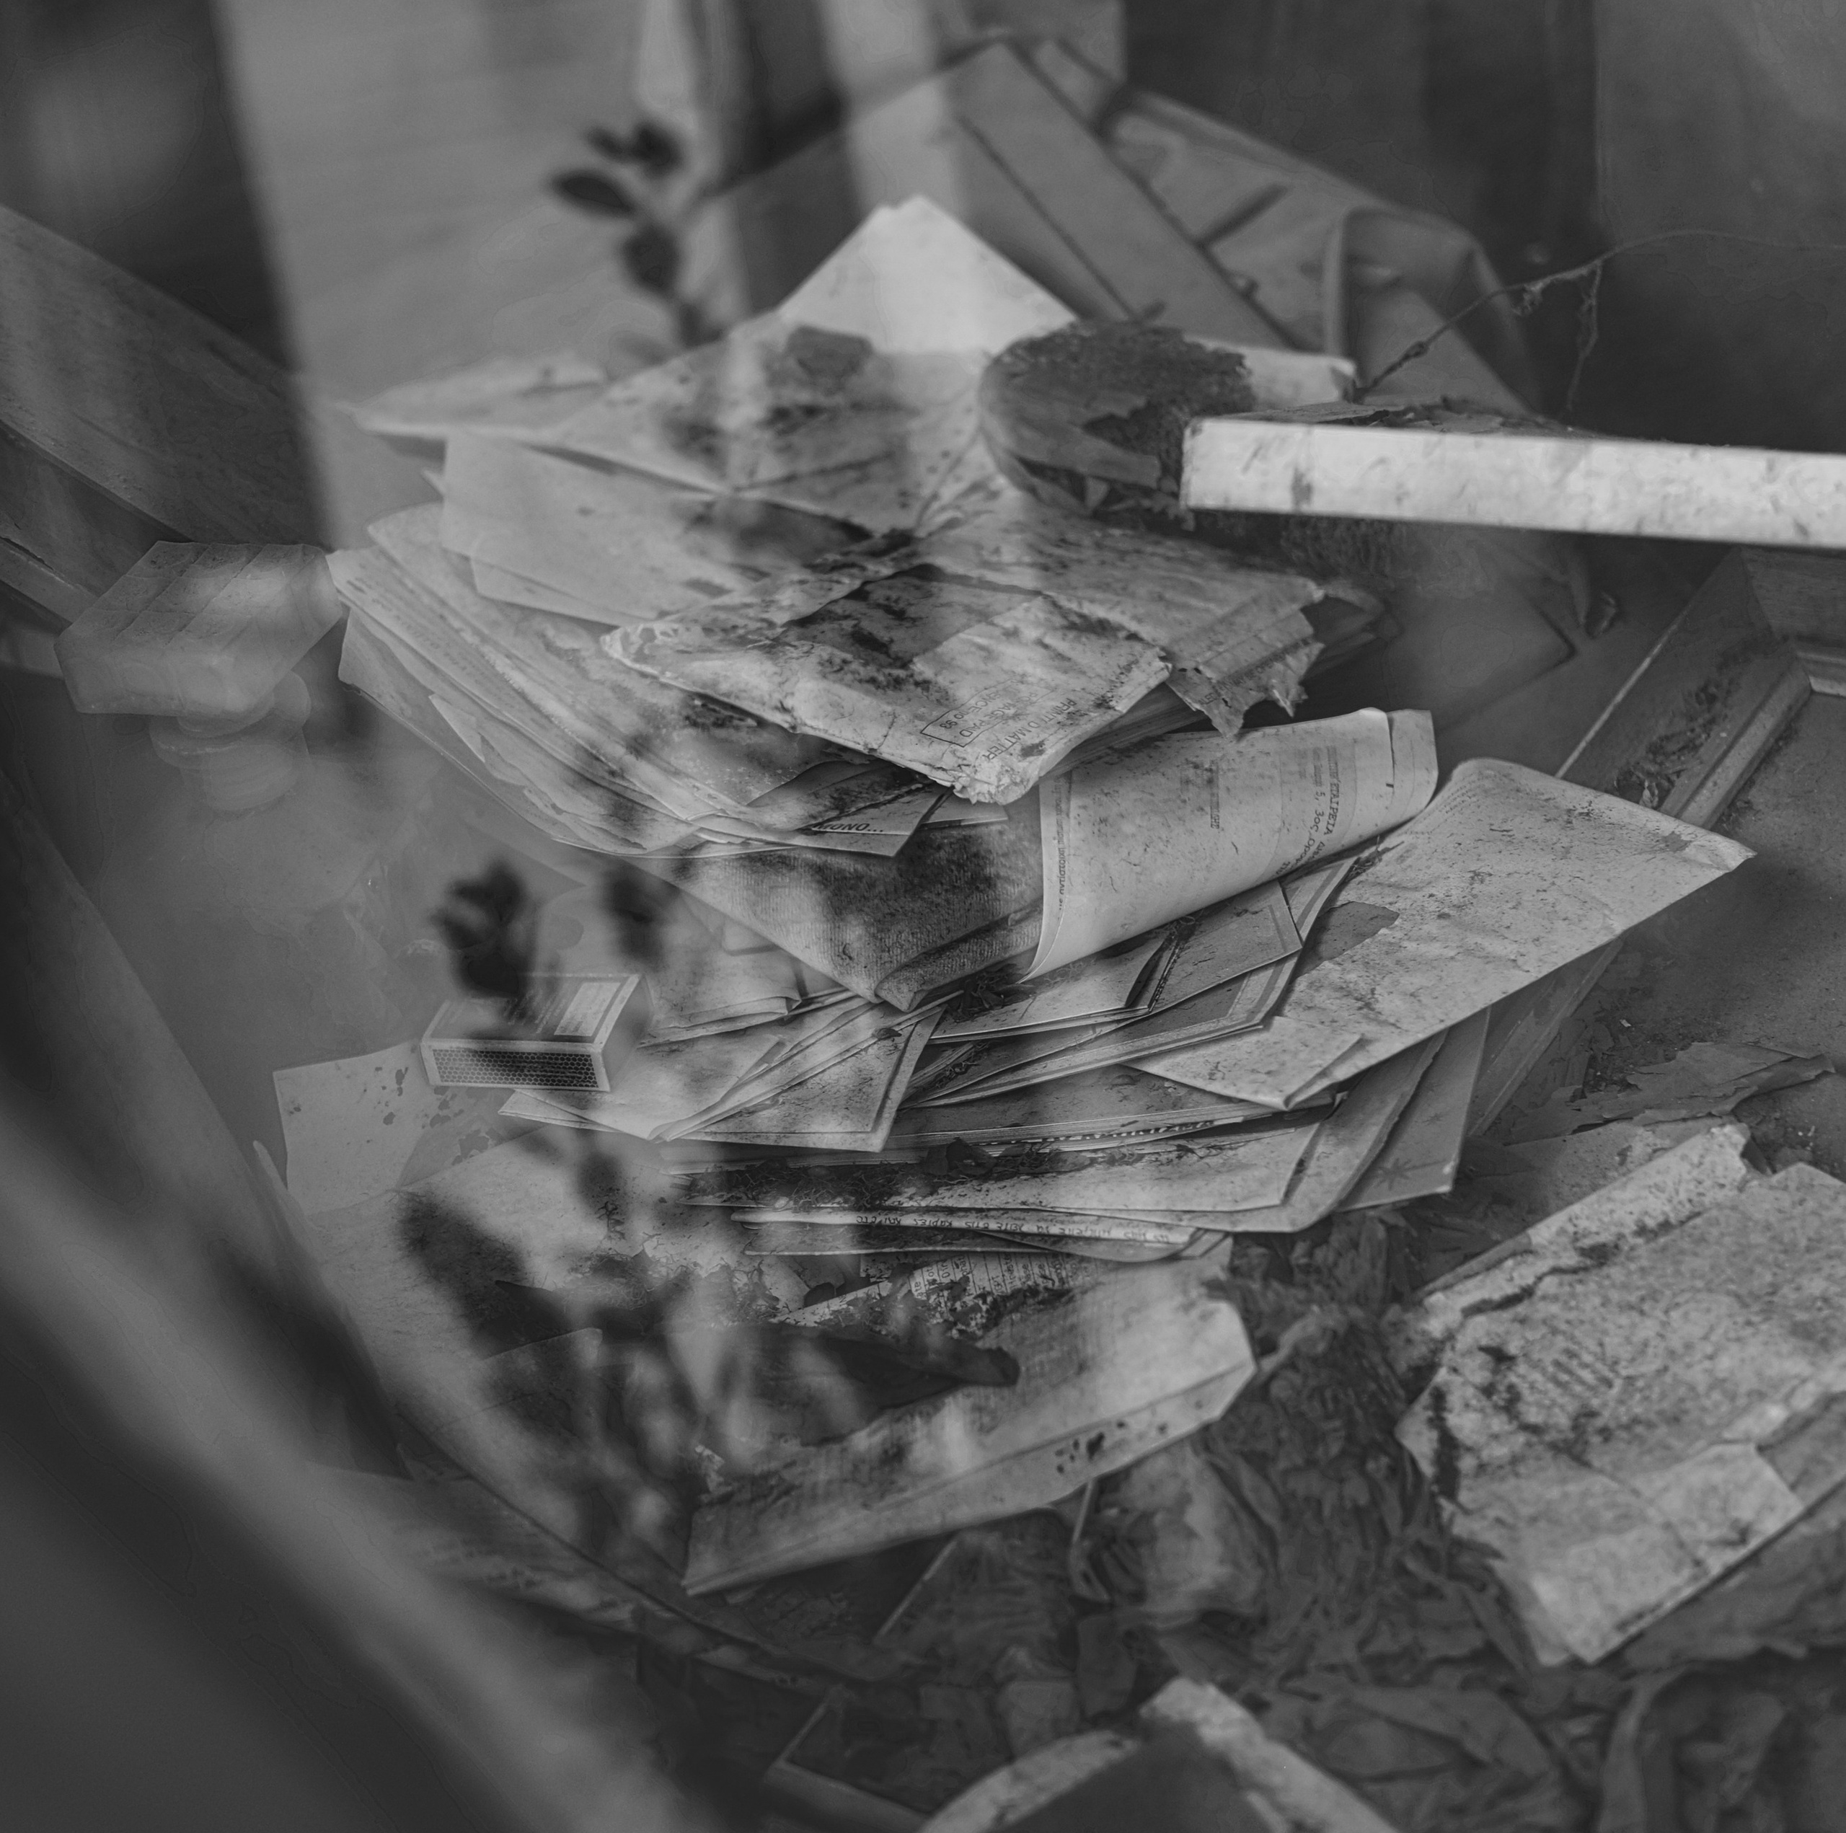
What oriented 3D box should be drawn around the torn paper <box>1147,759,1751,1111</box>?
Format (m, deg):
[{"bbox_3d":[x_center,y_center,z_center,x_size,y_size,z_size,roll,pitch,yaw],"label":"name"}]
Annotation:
[{"bbox_3d":[0.124,-0.002,1.082,0.174,0.020,0.089,-26,37,-25],"label":"torn paper"}]

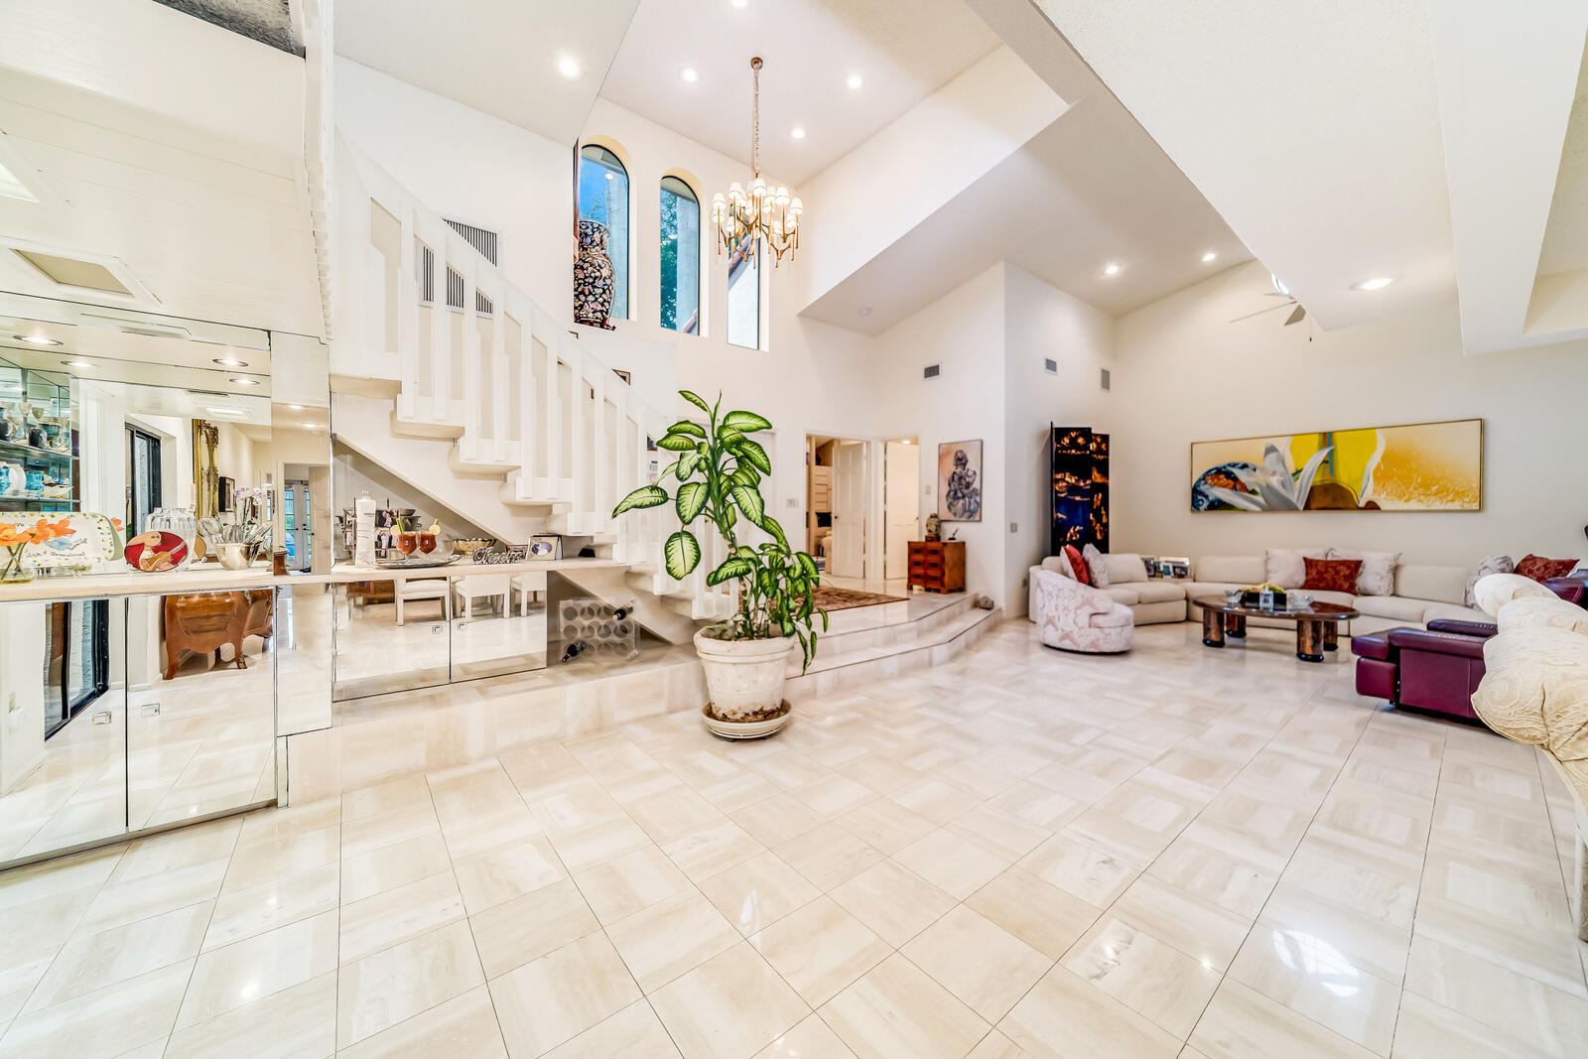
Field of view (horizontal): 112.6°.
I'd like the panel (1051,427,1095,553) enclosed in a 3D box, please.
[{"bbox_3d":[4.235,-0.130,7.868,1.500,2.620,0.350,0,0,-38],"label":"panel"}]

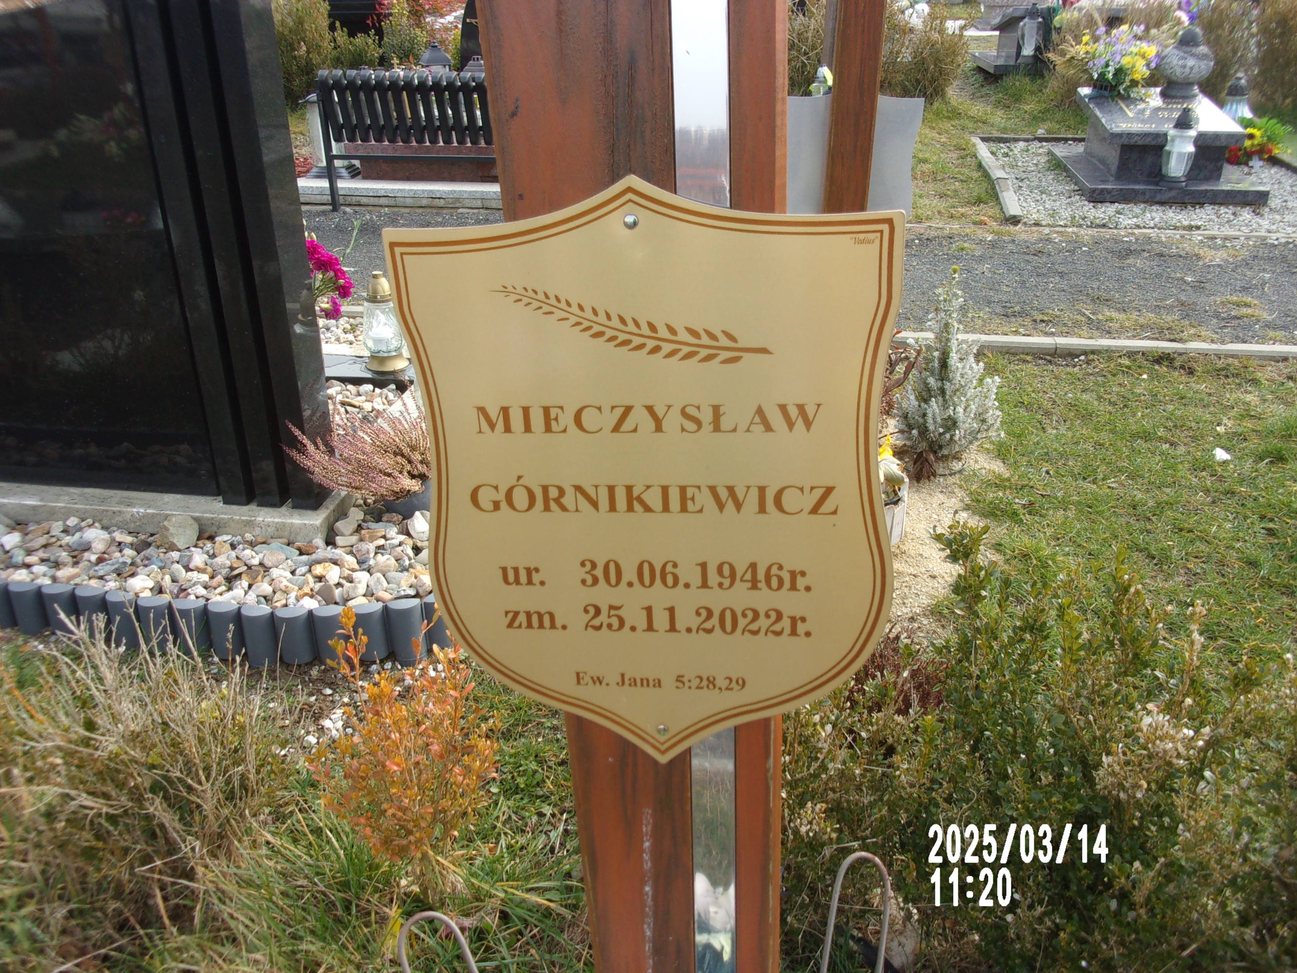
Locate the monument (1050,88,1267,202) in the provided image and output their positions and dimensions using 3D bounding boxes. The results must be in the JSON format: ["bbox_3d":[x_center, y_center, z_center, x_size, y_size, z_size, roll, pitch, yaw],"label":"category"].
[{"bbox_3d":[3.098,-2.052,6.304,0.980,0.490,1.100,4,27,8],"label":"monument"}]

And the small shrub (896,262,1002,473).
[{"bbox_3d":[0.863,-0.320,2.920,0.290,0.560,0.280,0,28,0],"label":"small shrub"}]

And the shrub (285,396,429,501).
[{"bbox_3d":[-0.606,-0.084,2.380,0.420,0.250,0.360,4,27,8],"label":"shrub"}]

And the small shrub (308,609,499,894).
[{"bbox_3d":[-0.356,0.394,1.520,0.250,0.450,0.240,4,27,8],"label":"small shrub"}]

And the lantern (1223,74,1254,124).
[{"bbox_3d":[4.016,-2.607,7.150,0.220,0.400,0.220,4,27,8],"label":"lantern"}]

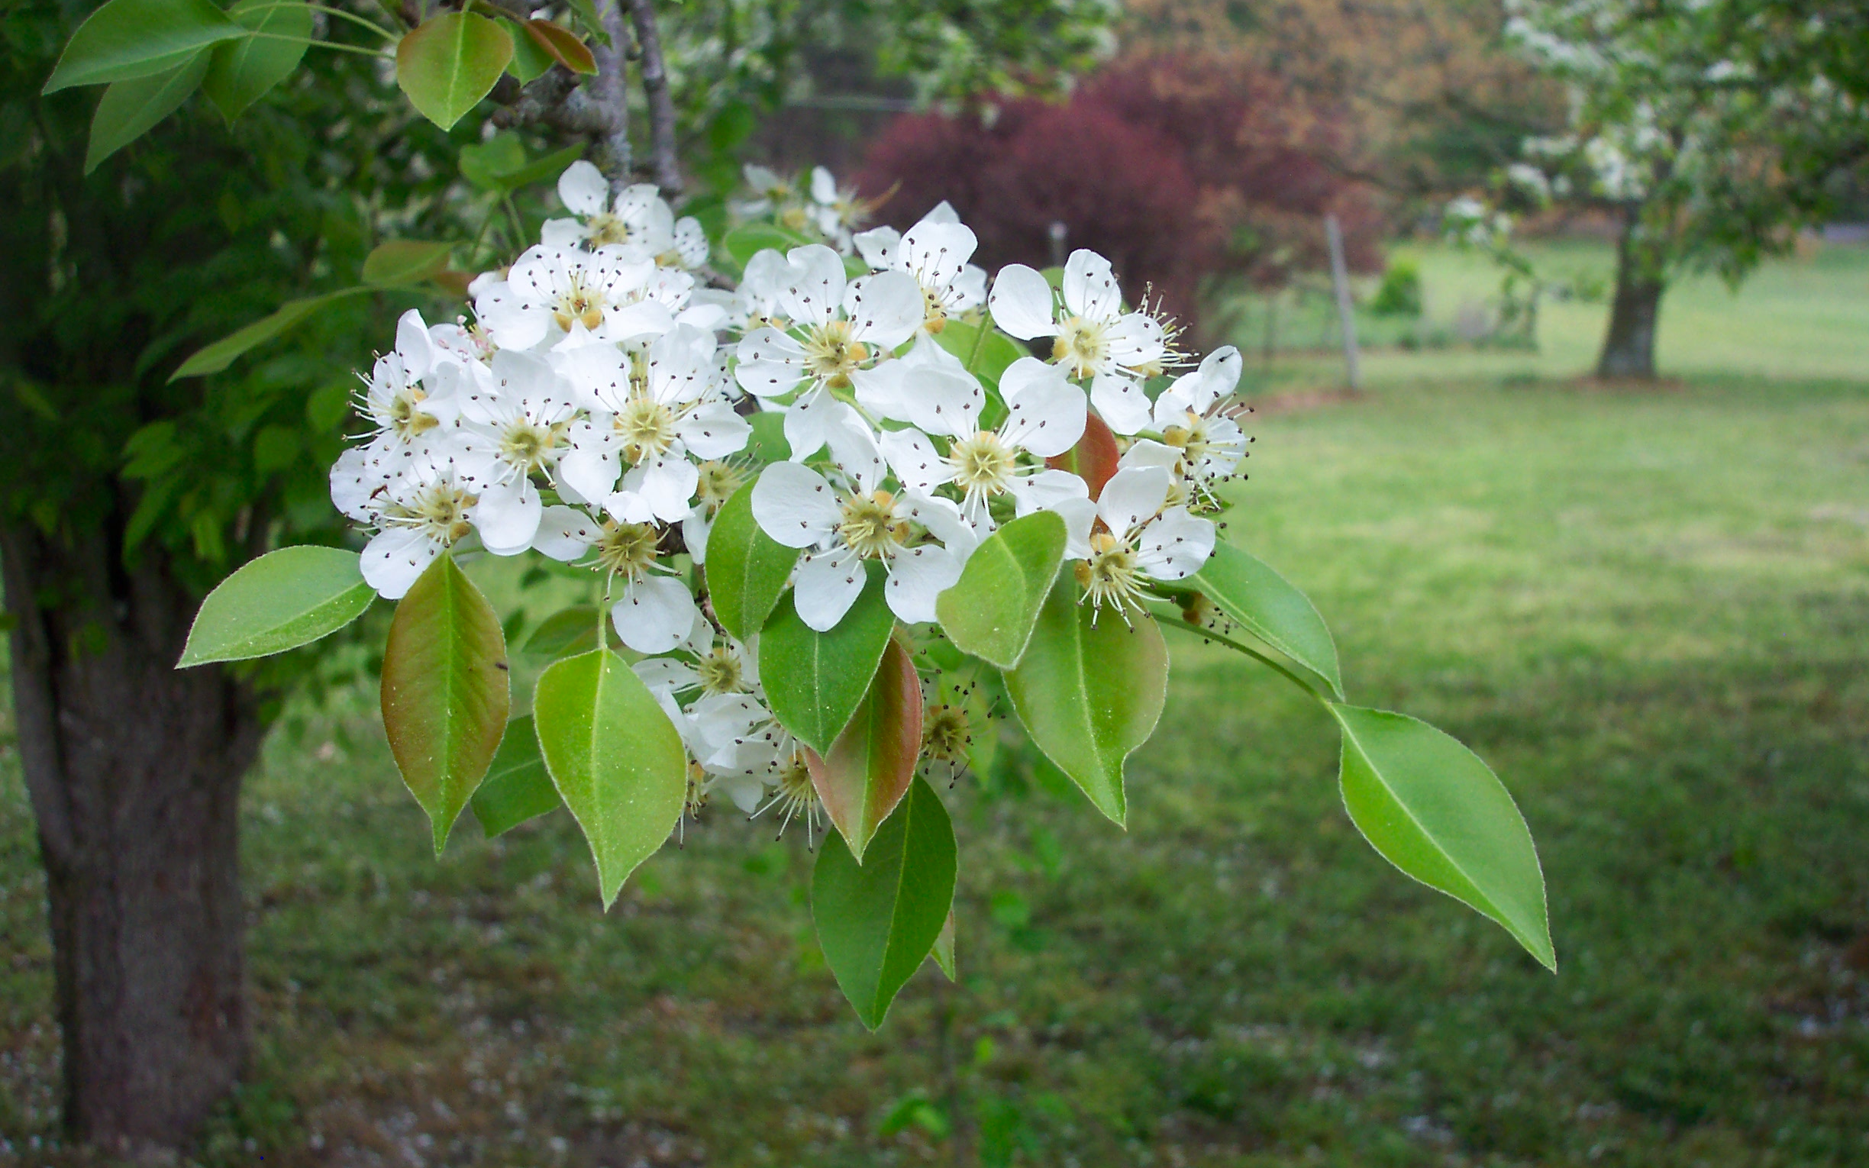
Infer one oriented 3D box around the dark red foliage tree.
[{"bbox_3d":[1.951,-4.170,19.500,5.200,3.000,4.400,0,12,0],"label":"dark red foliage tree"}]

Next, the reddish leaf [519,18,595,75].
[{"bbox_3d":[-0.091,-0.130,0.440,0.021,0.009,0.008,36,0,7],"label":"reddish leaf"}]

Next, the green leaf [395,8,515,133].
[{"bbox_3d":[-0.111,-0.118,0.420,0.027,0.032,0.007,4,-31,2],"label":"green leaf"}]

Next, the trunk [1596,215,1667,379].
[{"bbox_3d":[5.181,-2.127,13.500,0.480,1.230,0.460,0,12,0],"label":"trunk"}]

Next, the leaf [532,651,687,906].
[{"bbox_3d":[-0.060,0.035,0.335,0.028,0.047,0.009,0,3,0],"label":"leaf"}]

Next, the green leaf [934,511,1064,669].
[{"bbox_3d":[0.012,0.001,0.330,0.022,0.027,0.014,-9,-6,4],"label":"green leaf"}]

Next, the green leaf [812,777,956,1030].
[{"bbox_3d":[-0.009,0.059,0.345,0.026,0.050,0.008,10,0,0],"label":"green leaf"}]

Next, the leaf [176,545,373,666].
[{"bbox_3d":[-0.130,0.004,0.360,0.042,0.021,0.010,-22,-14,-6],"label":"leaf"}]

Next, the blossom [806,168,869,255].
[{"bbox_3d":[-0.031,-0.119,0.580,0.016,0.027,0.026,7,14,29],"label":"blossom"}]

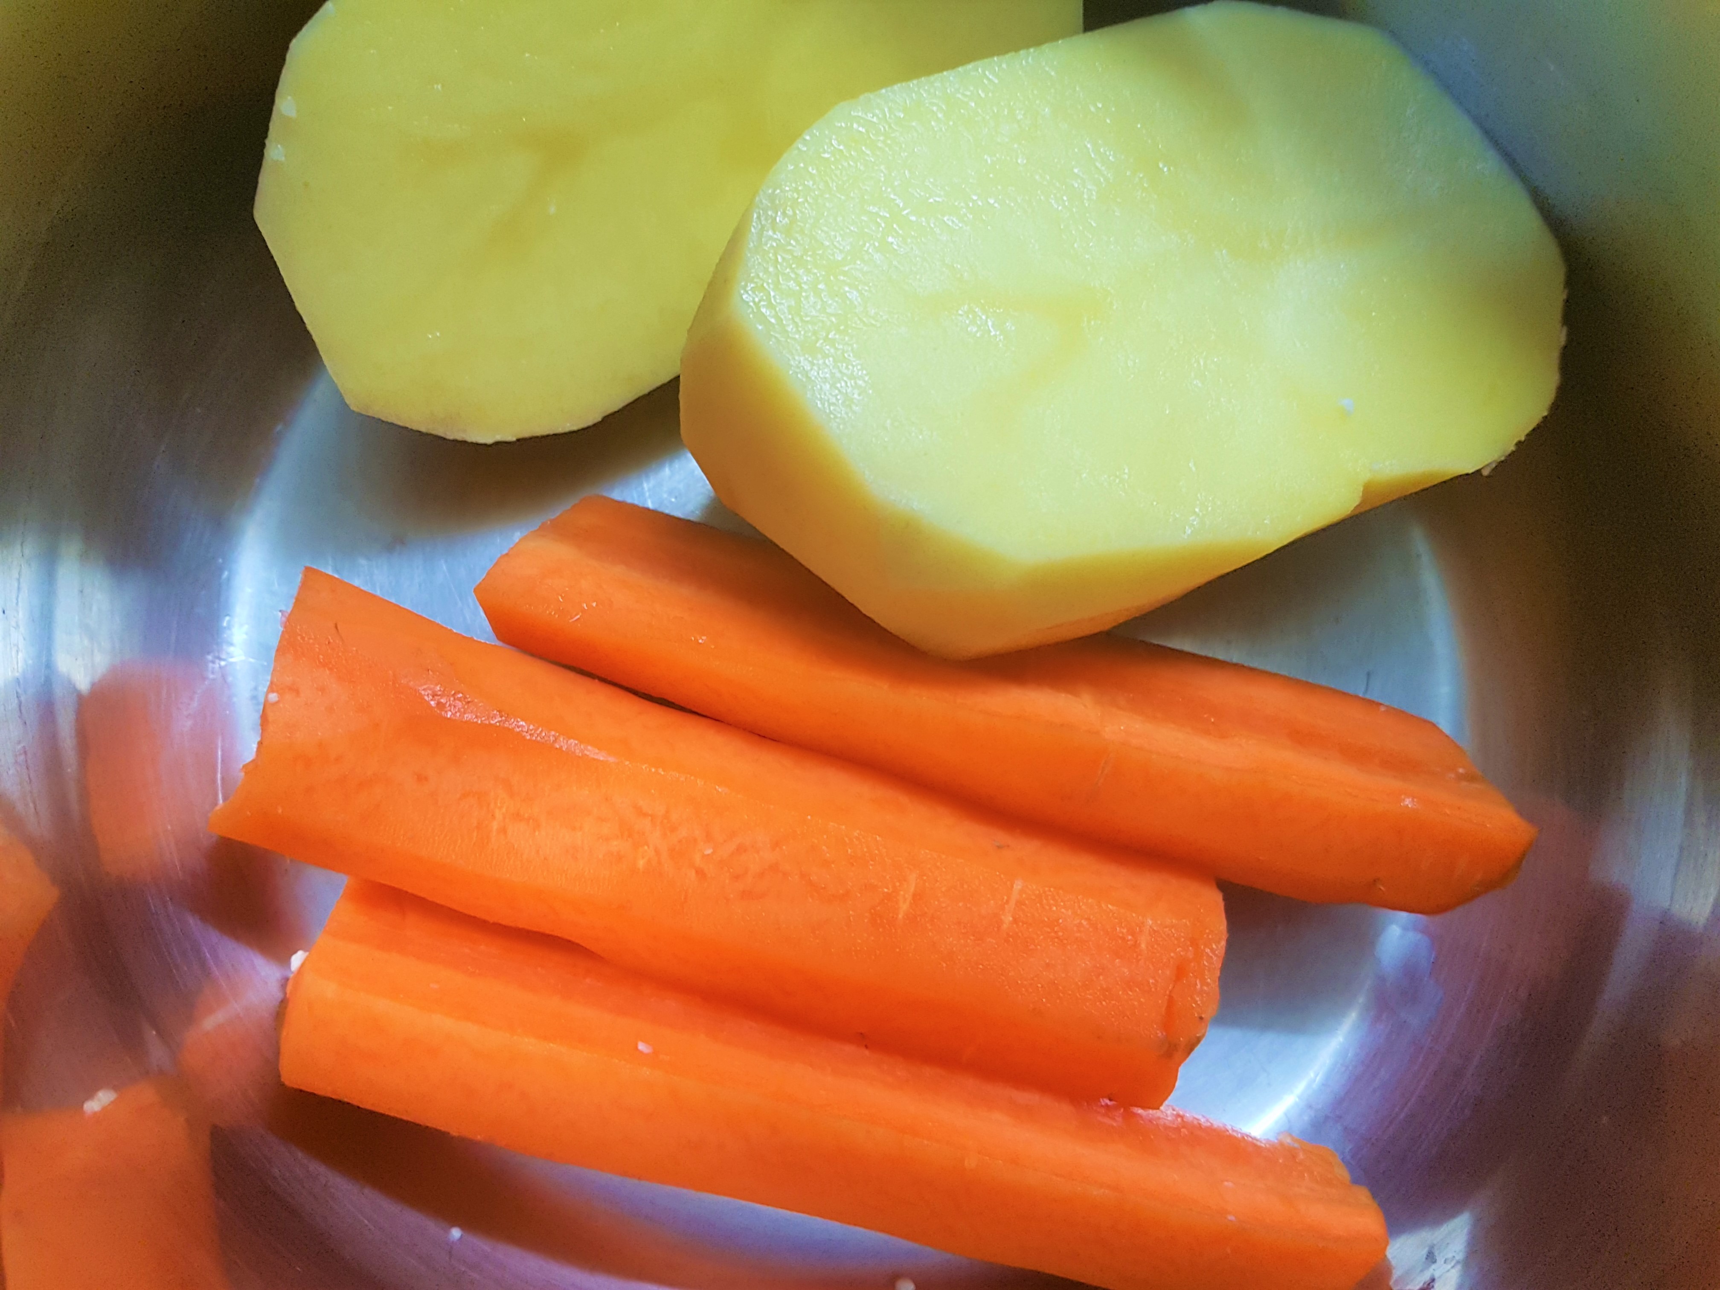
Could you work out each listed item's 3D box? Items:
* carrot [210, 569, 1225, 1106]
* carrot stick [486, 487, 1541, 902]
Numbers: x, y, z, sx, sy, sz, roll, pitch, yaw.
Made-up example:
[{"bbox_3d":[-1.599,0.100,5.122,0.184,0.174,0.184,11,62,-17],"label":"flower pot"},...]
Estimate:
[{"bbox_3d":[-0.015,0.026,0.155,0.113,0.024,0.028,17,68,5],"label":"carrot"},{"bbox_3d":[0.017,0.008,0.169,0.128,0.020,0.021,15,68,5],"label":"carrot stick"}]

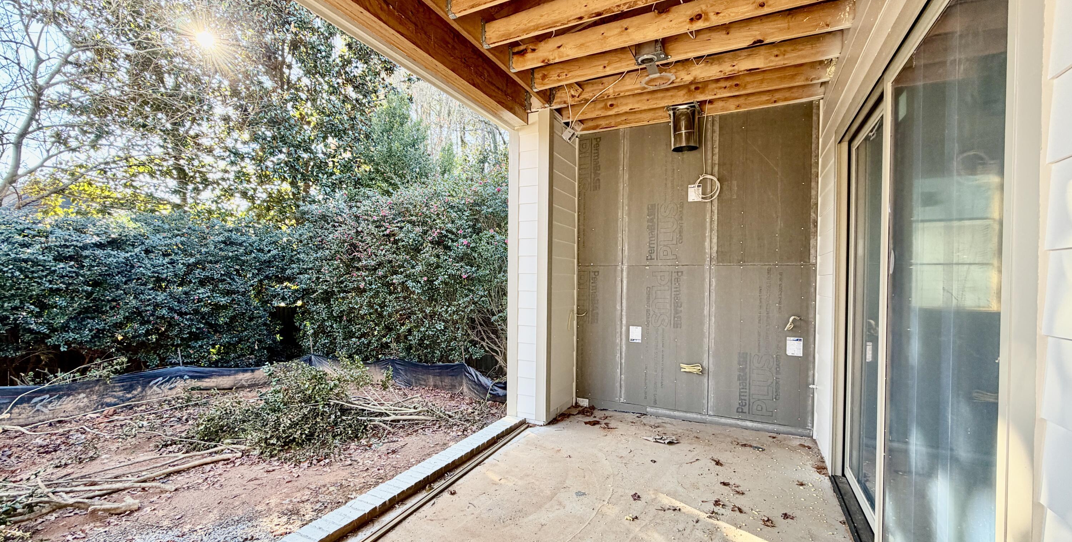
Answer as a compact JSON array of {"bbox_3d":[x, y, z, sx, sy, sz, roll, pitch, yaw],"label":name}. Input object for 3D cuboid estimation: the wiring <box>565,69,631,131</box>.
[{"bbox_3d":[0.576,-1.613,4.160,0.780,0.180,0.750,1,0,27],"label":"wiring"}]

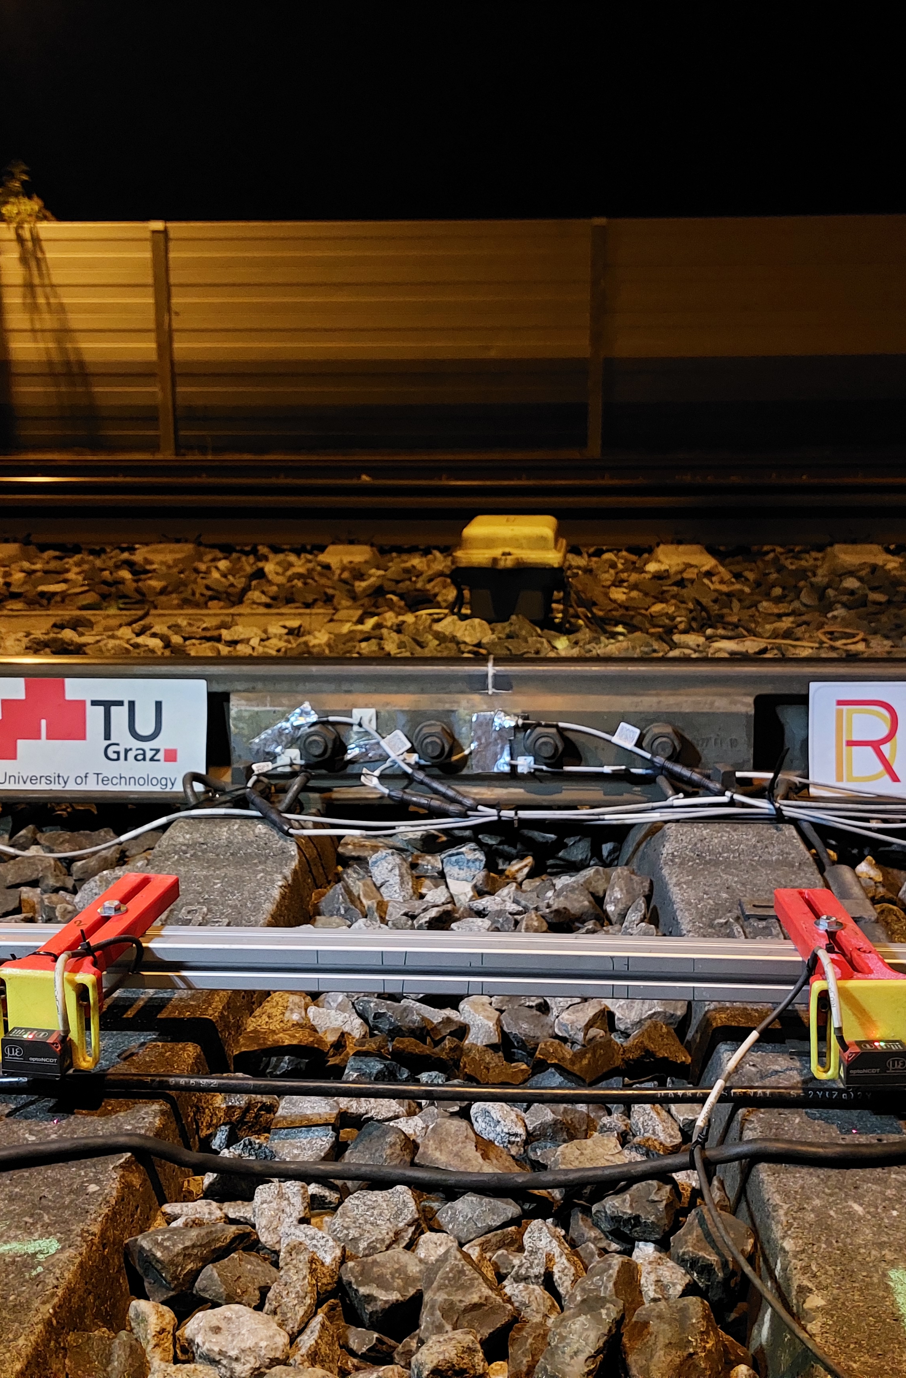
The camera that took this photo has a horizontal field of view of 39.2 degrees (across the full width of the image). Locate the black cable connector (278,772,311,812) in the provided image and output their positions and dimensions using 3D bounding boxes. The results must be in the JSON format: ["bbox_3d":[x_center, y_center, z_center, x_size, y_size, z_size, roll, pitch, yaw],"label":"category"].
[{"bbox_3d":[-0.201,0.130,1.610,0.022,0.038,0.058,8,14,33],"label":"black cable connector"}]

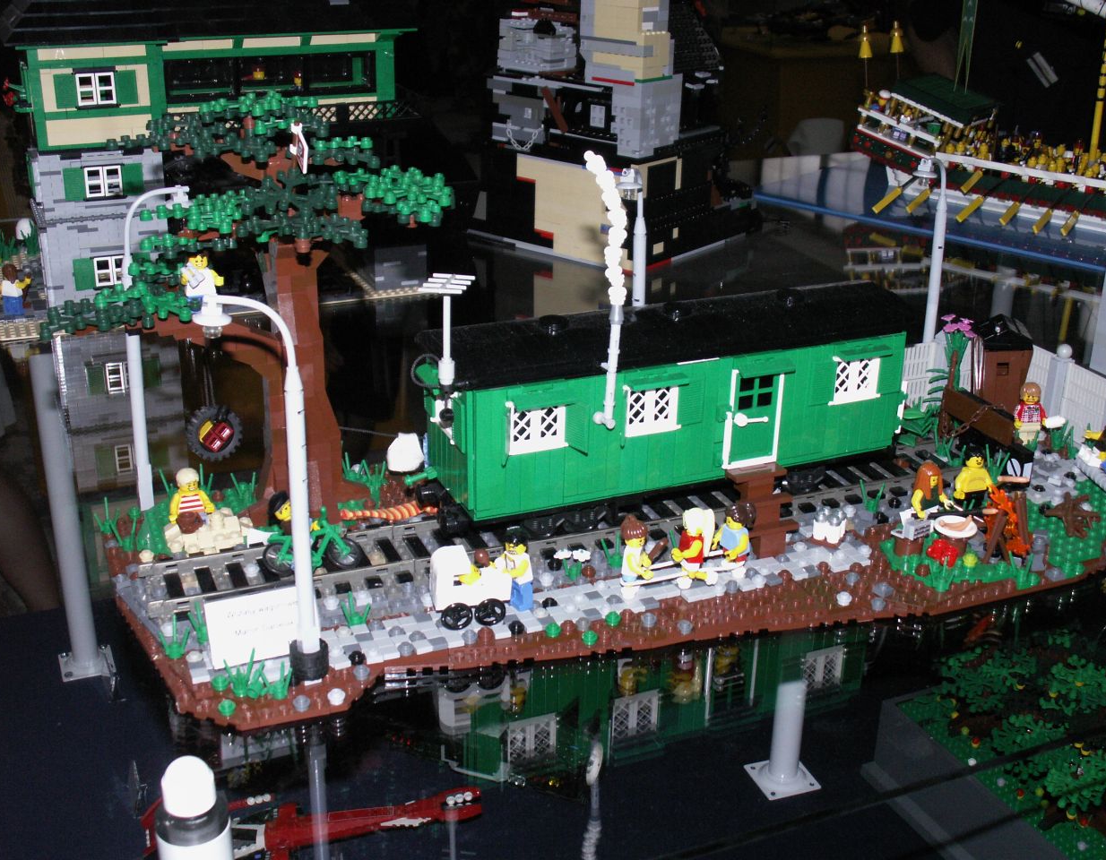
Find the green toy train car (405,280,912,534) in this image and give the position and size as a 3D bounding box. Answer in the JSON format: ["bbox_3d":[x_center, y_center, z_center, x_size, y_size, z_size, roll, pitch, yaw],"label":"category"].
[{"bbox_3d":[0.063,-0.014,0.737,0.278,0.119,0.067,-8,26,-20],"label":"green toy train car"}]

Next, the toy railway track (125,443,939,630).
[{"bbox_3d":[0.026,0.050,0.750,0.504,0.010,0.064,-8,26,-20],"label":"toy railway track"}]

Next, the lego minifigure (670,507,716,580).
[{"bbox_3d":[0.074,0.061,0.687,0.022,0.045,0.025,-9,26,-23],"label":"lego minifigure"}]

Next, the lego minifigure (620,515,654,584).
[{"bbox_3d":[0.041,0.065,0.677,0.018,0.045,0.024,-4,24,-11],"label":"lego minifigure"}]

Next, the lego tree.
[{"bbox_3d":[-0.157,-0.054,0.702,0.210,0.236,0.170,-8,26,-20],"label":"lego tree"}]

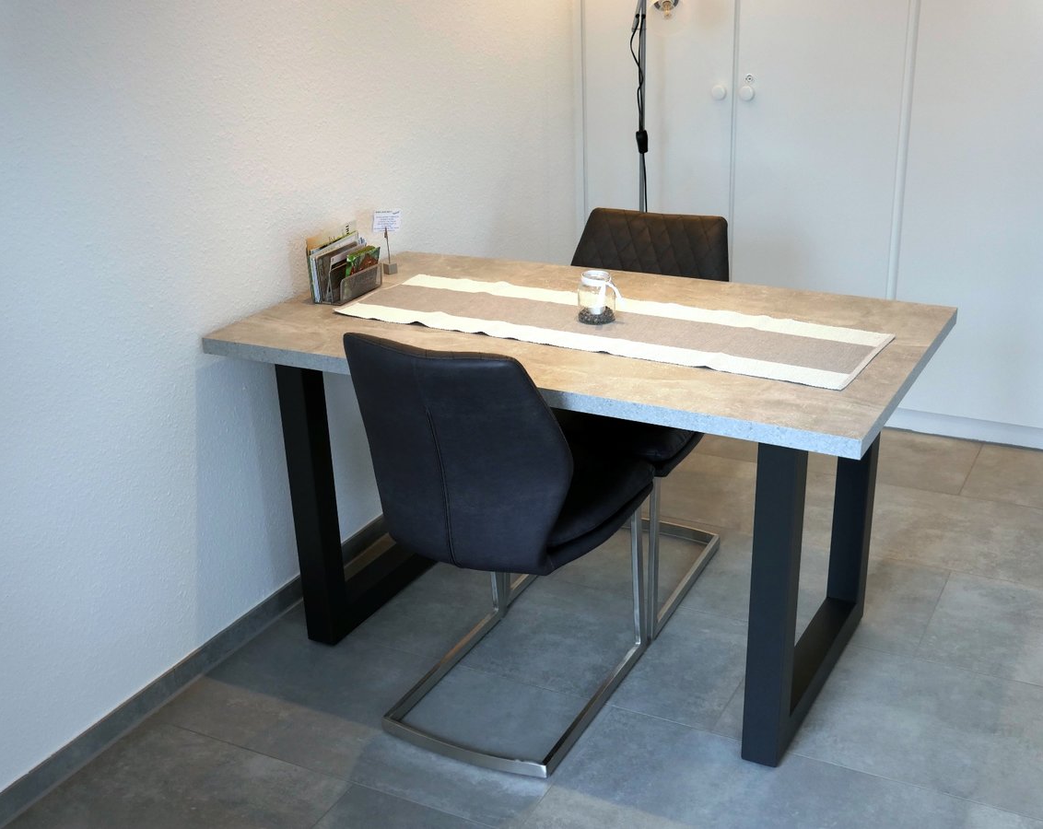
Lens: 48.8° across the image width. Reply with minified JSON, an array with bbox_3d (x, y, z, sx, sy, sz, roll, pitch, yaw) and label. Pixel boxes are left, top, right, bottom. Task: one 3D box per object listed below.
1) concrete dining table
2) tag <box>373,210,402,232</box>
[{"bbox_3d":[0.140,0.151,2.611,1.405,0.758,0.810,10,24,28],"label":"concrete dining table"},{"bbox_3d":[-0.339,-0.486,2.897,0.076,0.057,0.003,-9,22,-17],"label":"tag"}]

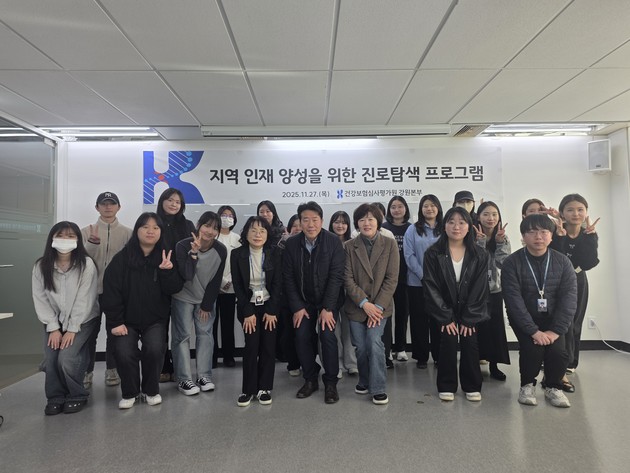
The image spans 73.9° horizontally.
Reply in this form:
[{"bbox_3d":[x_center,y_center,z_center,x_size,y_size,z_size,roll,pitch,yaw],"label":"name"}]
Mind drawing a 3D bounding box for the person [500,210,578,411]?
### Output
[{"bbox_3d":[1.747,0.546,3.273,0.548,1.400,0.620,-1,-3,14],"label":"person"}]

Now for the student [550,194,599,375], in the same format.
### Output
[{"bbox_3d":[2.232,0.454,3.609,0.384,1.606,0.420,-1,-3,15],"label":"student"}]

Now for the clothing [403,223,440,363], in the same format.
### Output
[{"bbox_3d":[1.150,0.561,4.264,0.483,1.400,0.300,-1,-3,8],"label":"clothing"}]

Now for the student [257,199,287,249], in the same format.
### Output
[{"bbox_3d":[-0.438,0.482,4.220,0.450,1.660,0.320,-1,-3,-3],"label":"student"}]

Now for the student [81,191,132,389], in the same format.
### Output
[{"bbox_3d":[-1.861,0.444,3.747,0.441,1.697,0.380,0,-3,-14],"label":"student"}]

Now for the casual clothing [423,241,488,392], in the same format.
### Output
[{"bbox_3d":[1.097,0.621,3.270,0.510,1.170,0.500,-1,-3,11],"label":"casual clothing"}]

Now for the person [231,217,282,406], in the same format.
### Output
[{"bbox_3d":[-0.464,0.560,3.320,0.403,1.407,0.520,0,-3,-4],"label":"person"}]

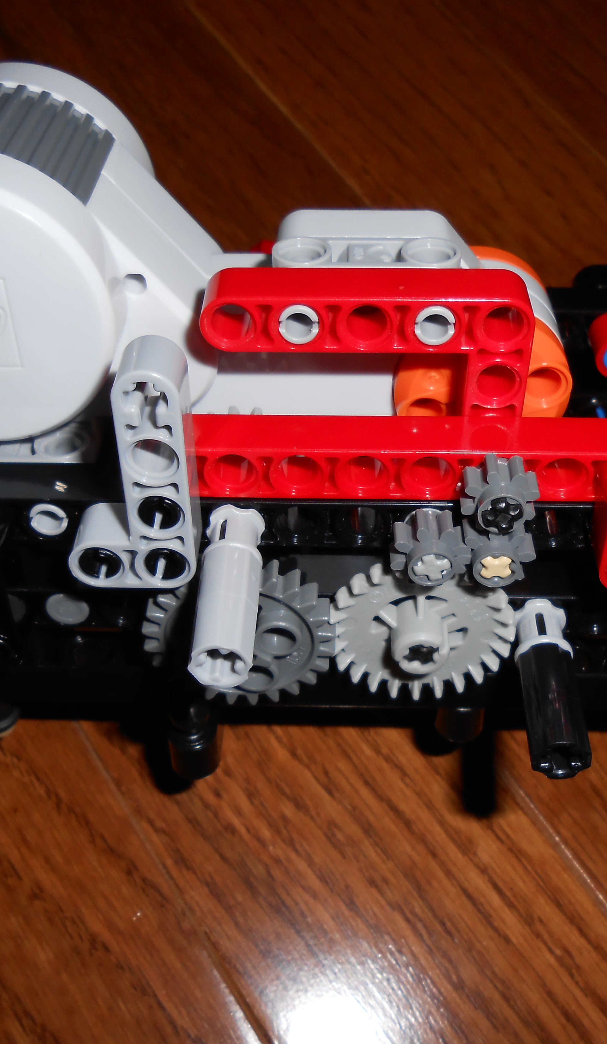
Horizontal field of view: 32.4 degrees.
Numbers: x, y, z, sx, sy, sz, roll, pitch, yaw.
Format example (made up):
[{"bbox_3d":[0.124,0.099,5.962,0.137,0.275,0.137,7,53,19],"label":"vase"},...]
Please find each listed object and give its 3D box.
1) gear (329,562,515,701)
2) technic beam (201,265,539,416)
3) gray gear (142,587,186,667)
[{"bbox_3d":[0.016,0.015,0.140,0.025,0.025,0.008,1,41,1],"label":"gear"},{"bbox_3d":[0.008,-0.020,0.131,0.039,0.023,0.008,1,41,1],"label":"technic beam"},{"bbox_3d":[-0.008,0.015,0.140,0.025,0.025,0.008,1,41,2],"label":"gray gear"}]

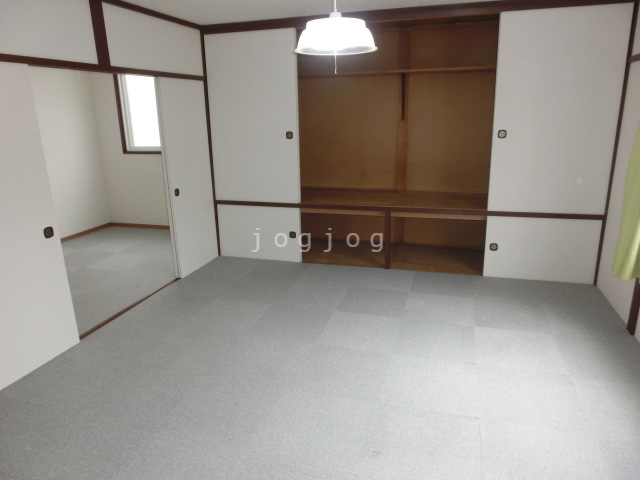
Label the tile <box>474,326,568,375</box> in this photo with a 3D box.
[{"bbox_3d":[1.229,0.674,2.768,0.500,0.010,0.500,3,17,16],"label":"tile"}]

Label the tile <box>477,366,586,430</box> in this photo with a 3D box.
[{"bbox_3d":[1.109,0.837,2.365,0.500,0.010,0.500,4,17,16],"label":"tile"}]

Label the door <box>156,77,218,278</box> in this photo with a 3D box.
[{"bbox_3d":[-1.234,-0.587,4.240,0.040,1.770,0.710,4,17,16],"label":"door"}]

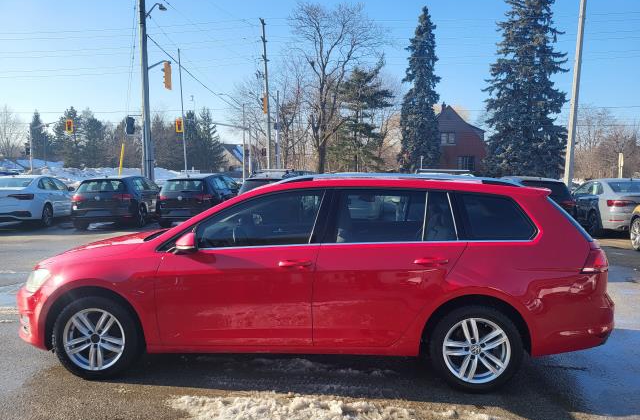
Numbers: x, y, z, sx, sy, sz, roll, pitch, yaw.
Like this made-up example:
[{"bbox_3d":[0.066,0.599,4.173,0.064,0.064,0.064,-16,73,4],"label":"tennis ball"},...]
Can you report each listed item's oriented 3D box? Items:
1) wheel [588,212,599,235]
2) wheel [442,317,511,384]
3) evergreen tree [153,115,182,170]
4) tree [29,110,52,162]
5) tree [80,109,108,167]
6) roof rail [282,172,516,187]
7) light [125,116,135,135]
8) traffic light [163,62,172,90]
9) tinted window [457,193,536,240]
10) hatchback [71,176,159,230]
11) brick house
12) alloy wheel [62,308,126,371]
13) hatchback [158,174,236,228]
[{"bbox_3d":[6.666,0.285,11.640,0.210,0.510,0.510,1,4,11],"label":"wheel"},{"bbox_3d":[1.054,0.935,3.268,0.450,0.450,0.180,1,5,3],"label":"wheel"},{"bbox_3d":[-22.184,-8.583,70.364,4.600,10.380,4.600,0,4,0],"label":"evergreen tree"},{"bbox_3d":[-38.177,-9.235,65.464,3.295,8.514,3.295,0,5,0],"label":"tree"},{"bbox_3d":[-29.864,-8.958,63.477,3.861,8.767,3.861,0,5,0],"label":"tree"},{"bbox_3d":[0.533,-0.220,3.441,1.815,0.110,0.060,1,5,3],"label":"roof rail"},{"bbox_3d":[-8.608,-3.809,21.800,0.420,0.800,0.400,1,4,18],"label":"light"},{"bbox_3d":[-6.916,-6.077,21.800,0.450,1.150,0.580,1,4,12],"label":"traffic light"},{"bbox_3d":[1.203,0.041,3.276,0.520,0.335,0.060,1,-14,3],"label":"tinted window"},{"bbox_3d":[-6.092,-0.291,15.006,1.820,1.460,4.270,-1,4,-5],"label":"hatchback"},{"bbox_3d":[13.304,-7.057,53.087,7.800,8.100,9.000,0,5,0],"label":"brick house"},{"bbox_3d":[-1.605,0.924,3.512,0.455,0.455,0.190,0,4,5],"label":"alloy wheel"},{"bbox_3d":[-3.521,-0.313,15.156,1.820,1.460,4.270,0,4,6],"label":"hatchback"}]

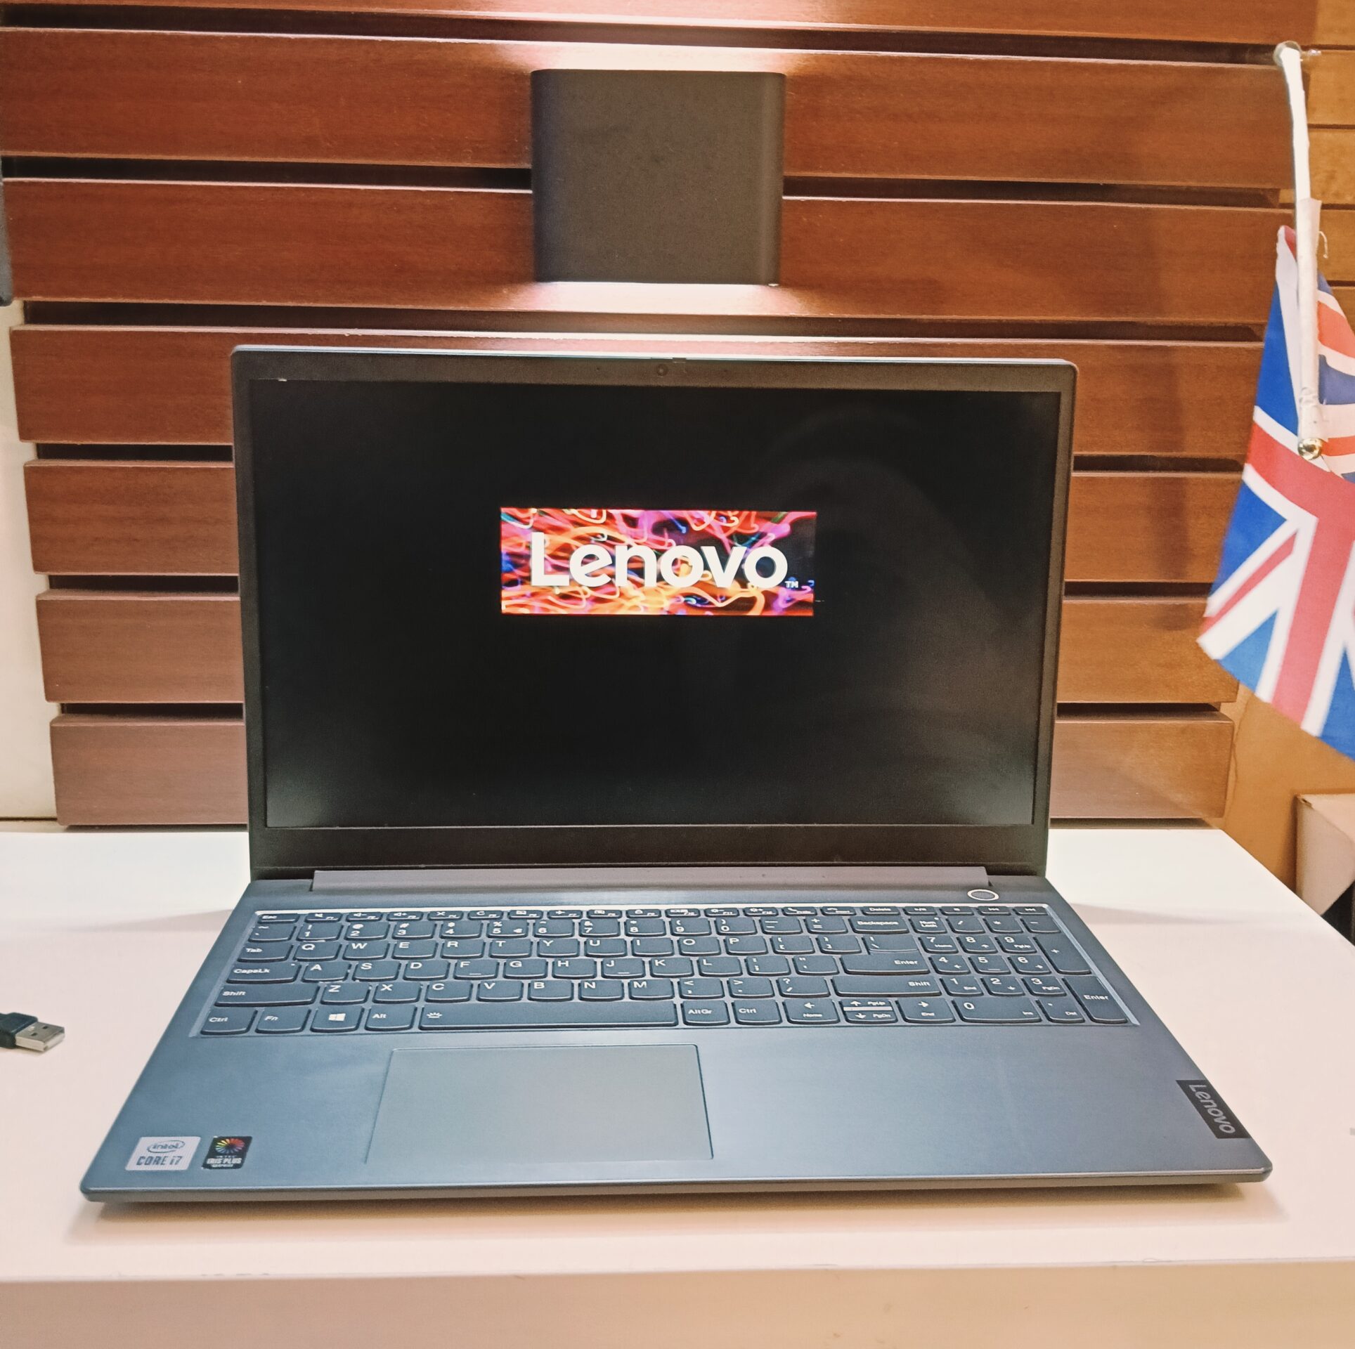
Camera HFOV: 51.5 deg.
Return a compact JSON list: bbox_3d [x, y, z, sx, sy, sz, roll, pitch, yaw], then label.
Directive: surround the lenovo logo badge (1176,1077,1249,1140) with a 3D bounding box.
[{"bbox_3d":[0.178,0.144,0.467,0.011,0.001,0.034,0,15,-4],"label":"lenovo logo badge"}]

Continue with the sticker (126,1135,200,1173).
[{"bbox_3d":[-0.157,0.147,0.430,0.018,0.001,0.017,0,15,-4],"label":"sticker"}]

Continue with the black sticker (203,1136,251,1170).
[{"bbox_3d":[-0.138,0.147,0.431,0.012,0.001,0.016,0,15,-4],"label":"black sticker"}]

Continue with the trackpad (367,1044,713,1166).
[{"bbox_3d":[-0.044,0.141,0.463,0.106,0.002,0.067,0,15,-4],"label":"trackpad"}]

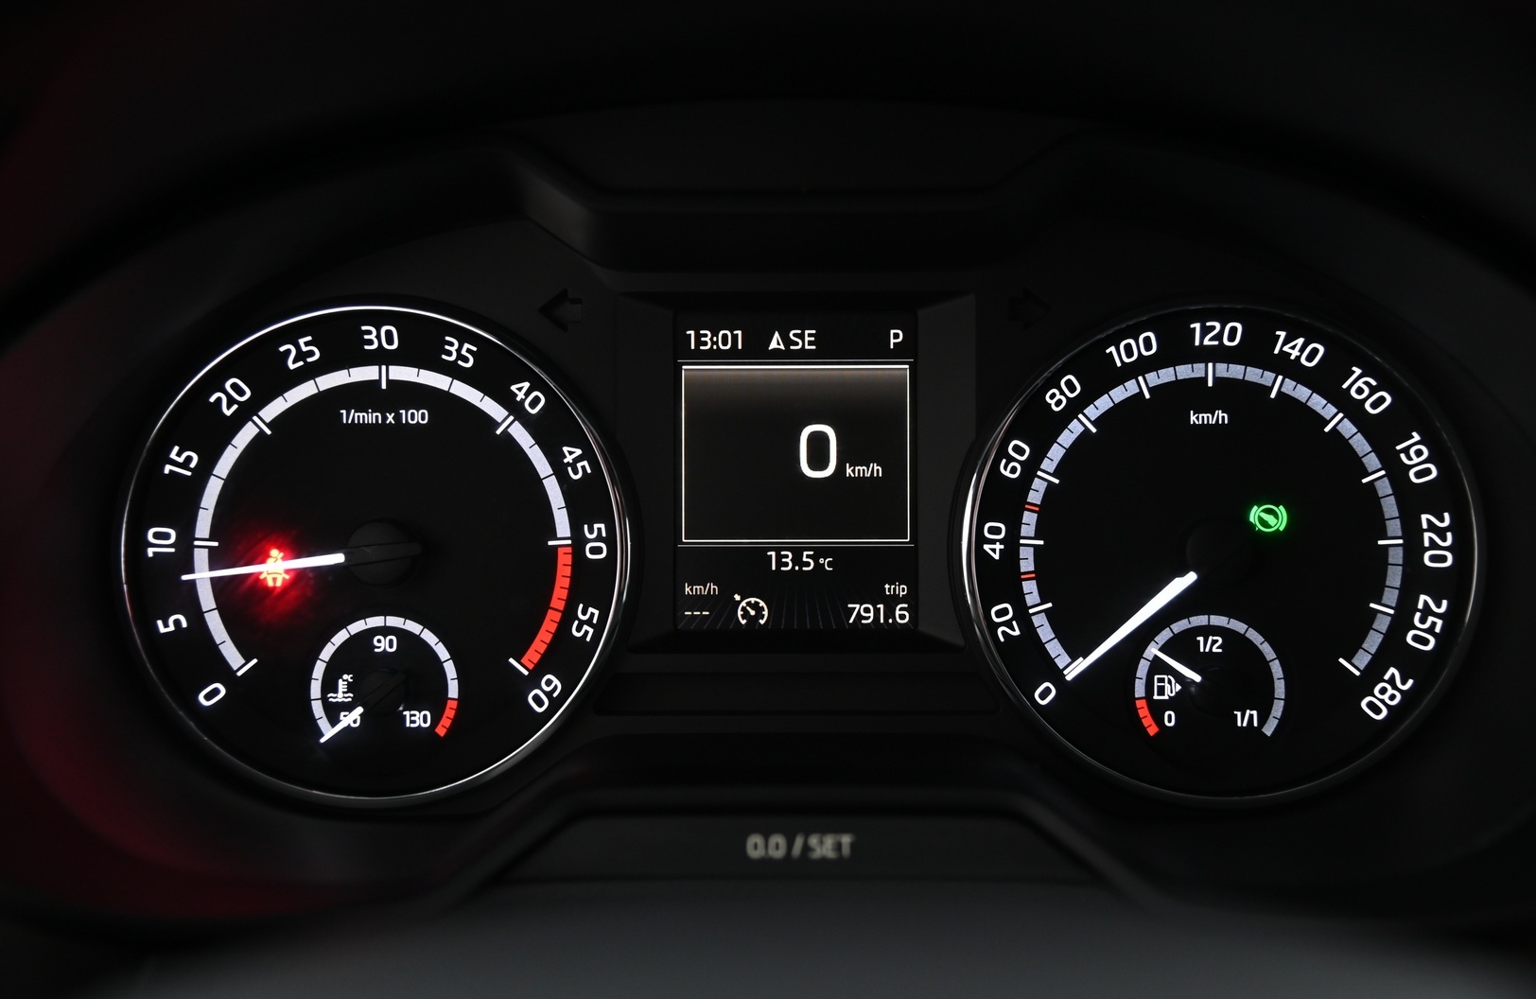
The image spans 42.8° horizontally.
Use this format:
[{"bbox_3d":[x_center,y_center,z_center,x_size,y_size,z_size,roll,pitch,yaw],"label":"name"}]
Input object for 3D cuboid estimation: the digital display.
[{"bbox_3d":[0.006,-0.006,0.442,0.054,0.071,0.009,0,0,0],"label":"digital display"}]

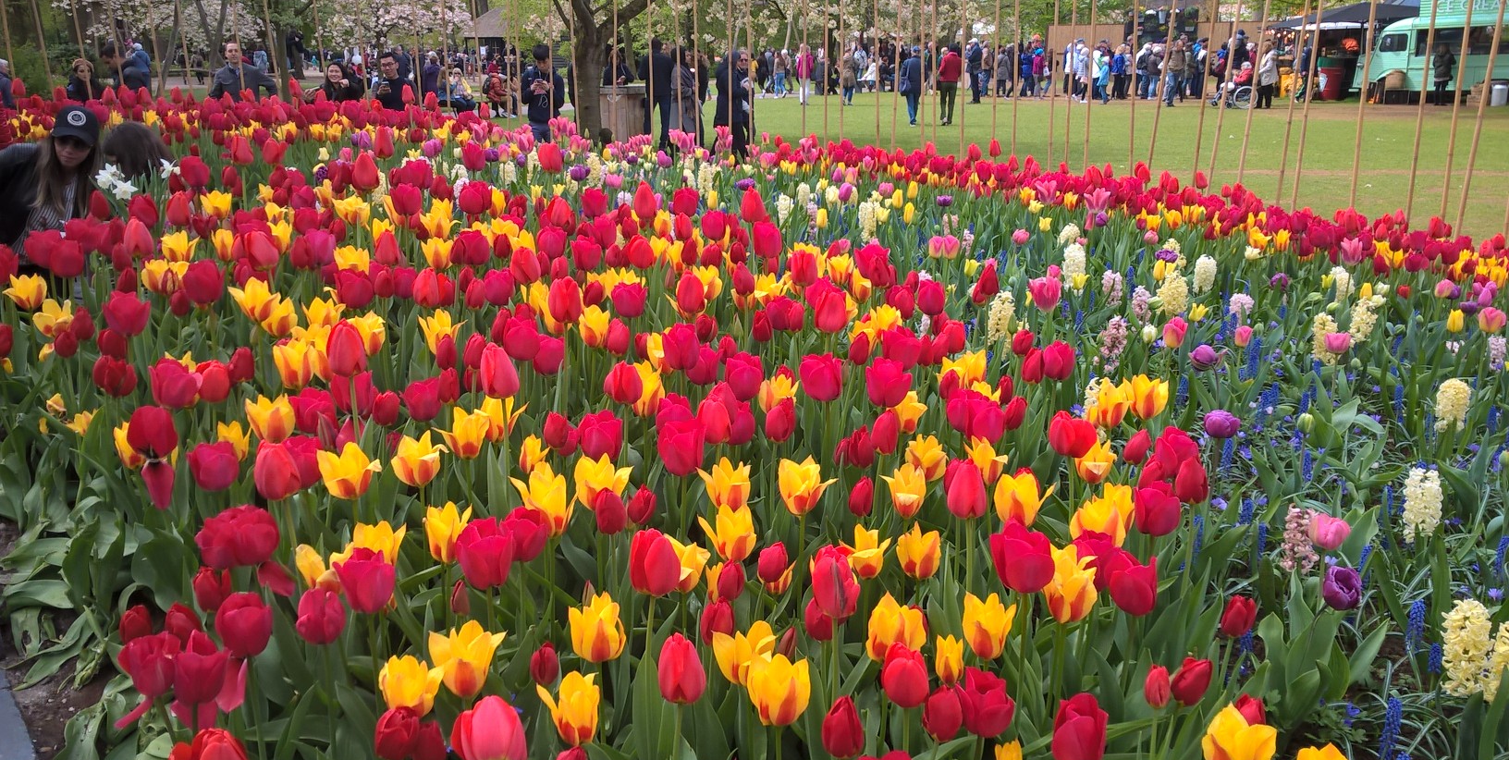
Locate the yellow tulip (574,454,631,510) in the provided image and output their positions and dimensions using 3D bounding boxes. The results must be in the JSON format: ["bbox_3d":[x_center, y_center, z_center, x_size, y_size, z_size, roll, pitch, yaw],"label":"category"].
[{"bbox_3d":[-0.218,0.147,1.780,0.083,0.077,0.073,0,15,0],"label":"yellow tulip"}]

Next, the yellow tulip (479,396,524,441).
[{"bbox_3d":[-0.415,0.064,2.030,0.079,0.070,0.073,0,15,0],"label":"yellow tulip"}]

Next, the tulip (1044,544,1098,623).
[{"bbox_3d":[0.368,0.237,1.450,0.065,0.091,0.065,0,16,0],"label":"tulip"}]

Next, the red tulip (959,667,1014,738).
[{"bbox_3d":[0.275,0.382,1.470,0.064,0.089,0.060,3,15,11],"label":"red tulip"}]

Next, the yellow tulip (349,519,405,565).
[{"bbox_3d":[-0.548,0.244,1.800,0.086,0.068,0.081,-5,16,-17],"label":"yellow tulip"}]

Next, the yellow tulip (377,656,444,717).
[{"bbox_3d":[-0.379,0.339,1.370,0.073,0.065,0.069,0,15,0],"label":"yellow tulip"}]

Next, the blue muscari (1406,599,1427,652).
[{"bbox_3d":[0.896,0.332,1.680,0.023,0.077,0.023,14,20,29],"label":"blue muscari"}]

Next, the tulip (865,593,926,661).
[{"bbox_3d":[0.164,0.288,1.440,0.070,0.080,0.066,3,15,-1],"label":"tulip"}]

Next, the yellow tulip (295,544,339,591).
[{"bbox_3d":[-0.621,0.270,1.770,0.067,0.066,0.067,-6,16,-20],"label":"yellow tulip"}]

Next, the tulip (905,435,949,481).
[{"bbox_3d":[0.268,0.121,1.930,0.068,0.066,0.068,6,15,-1],"label":"tulip"}]

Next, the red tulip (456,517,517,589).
[{"bbox_3d":[-0.367,0.237,1.700,0.084,0.093,0.084,-3,15,-13],"label":"red tulip"}]

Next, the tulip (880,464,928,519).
[{"bbox_3d":[0.227,0.167,1.870,0.071,0.082,0.066,0,15,0],"label":"tulip"}]

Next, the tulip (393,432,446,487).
[{"bbox_3d":[-0.539,0.128,2.000,0.086,0.082,0.081,-4,15,-15],"label":"tulip"}]

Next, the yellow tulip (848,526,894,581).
[{"bbox_3d":[0.173,0.257,1.850,0.067,0.075,0.067,1,15,6],"label":"yellow tulip"}]

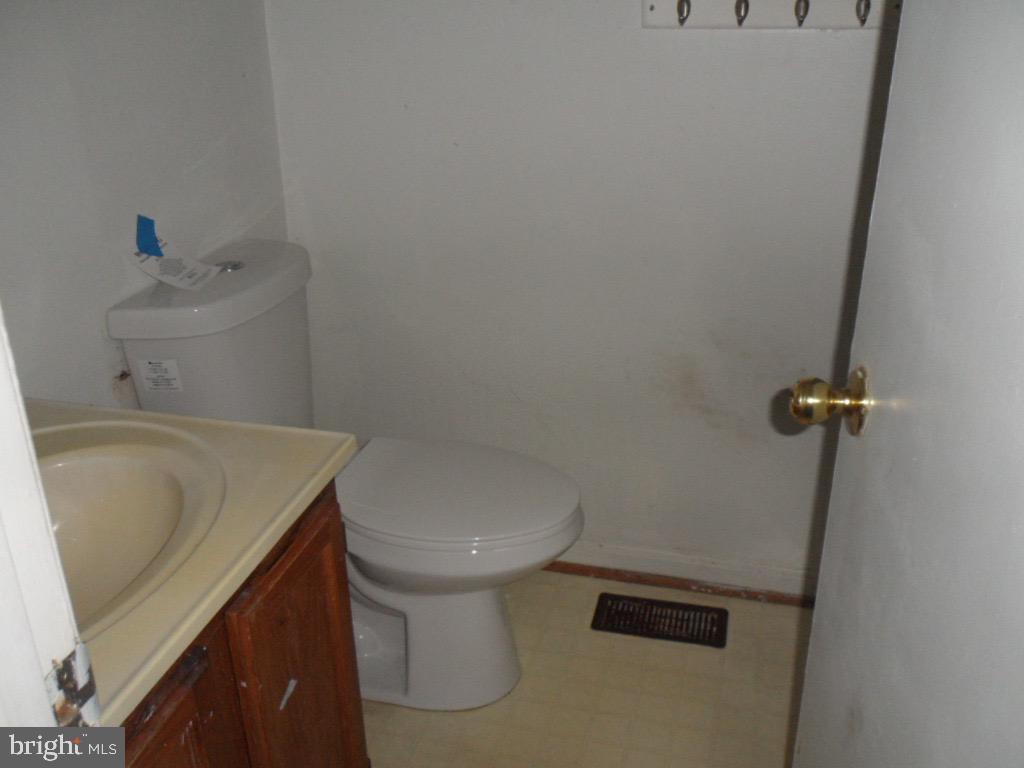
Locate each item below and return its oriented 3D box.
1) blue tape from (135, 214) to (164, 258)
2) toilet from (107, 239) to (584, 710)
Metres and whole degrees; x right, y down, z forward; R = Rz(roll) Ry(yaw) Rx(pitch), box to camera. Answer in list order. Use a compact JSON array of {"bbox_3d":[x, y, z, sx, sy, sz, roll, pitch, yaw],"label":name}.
[{"bbox_3d":[-0.565,-0.232,1.432,0.040,0.065,0.012,-18,29,-33],"label":"blue tape"},{"bbox_3d":[-0.221,0.201,1.720,0.721,0.814,0.467,5,24,13],"label":"toilet"}]

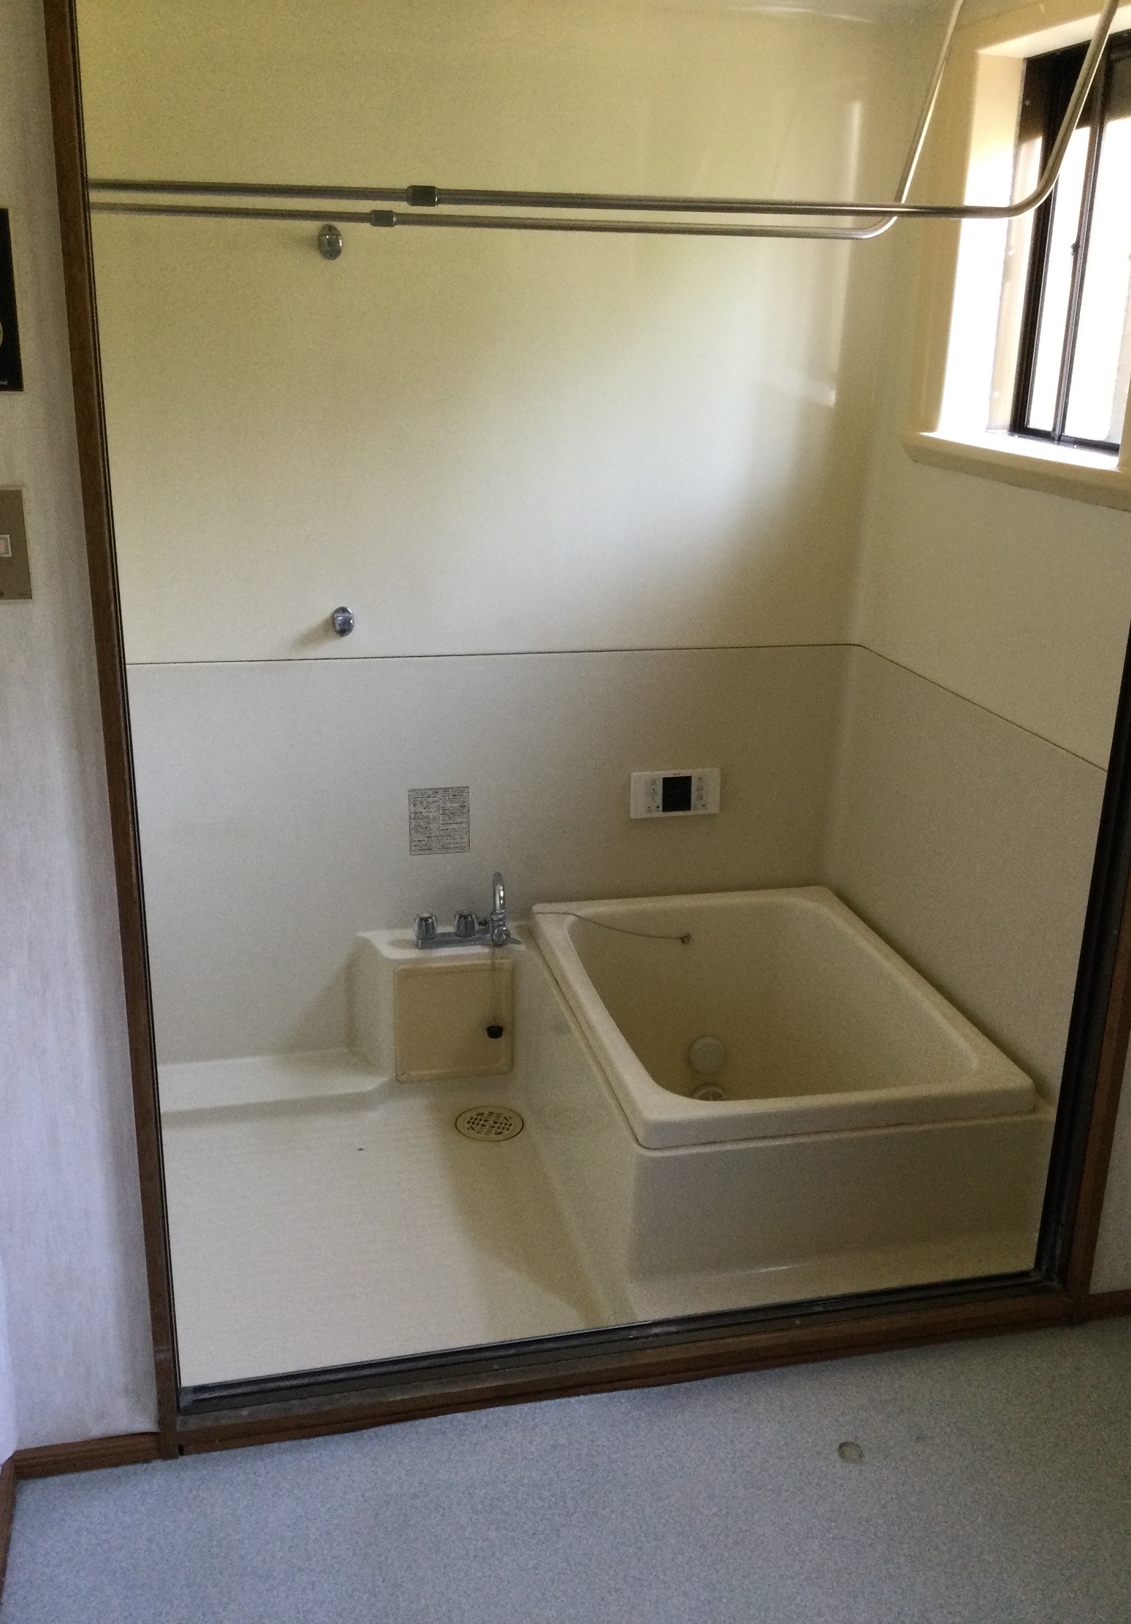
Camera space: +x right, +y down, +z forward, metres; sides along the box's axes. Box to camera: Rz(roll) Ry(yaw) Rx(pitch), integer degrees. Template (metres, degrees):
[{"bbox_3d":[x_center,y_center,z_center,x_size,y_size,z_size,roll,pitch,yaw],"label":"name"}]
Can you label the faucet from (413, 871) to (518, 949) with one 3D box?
[{"bbox_3d":[-0.198,0.197,2.938,0.207,0.150,0.130,-3,19,-12],"label":"faucet"}]

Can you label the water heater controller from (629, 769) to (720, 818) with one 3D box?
[{"bbox_3d":[0.238,-0.040,3.141,0.202,0.103,0.022,-3,19,-12],"label":"water heater controller"}]

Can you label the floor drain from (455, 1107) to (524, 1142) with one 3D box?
[{"bbox_3d":[-0.145,0.621,2.903,0.134,0.012,0.134,1,18,0],"label":"floor drain"}]

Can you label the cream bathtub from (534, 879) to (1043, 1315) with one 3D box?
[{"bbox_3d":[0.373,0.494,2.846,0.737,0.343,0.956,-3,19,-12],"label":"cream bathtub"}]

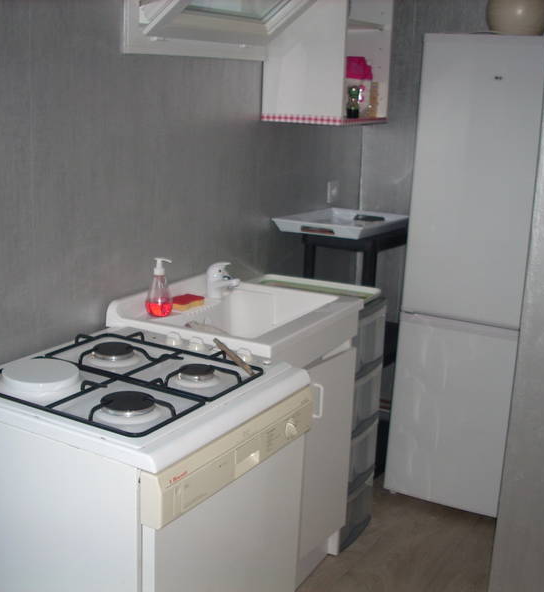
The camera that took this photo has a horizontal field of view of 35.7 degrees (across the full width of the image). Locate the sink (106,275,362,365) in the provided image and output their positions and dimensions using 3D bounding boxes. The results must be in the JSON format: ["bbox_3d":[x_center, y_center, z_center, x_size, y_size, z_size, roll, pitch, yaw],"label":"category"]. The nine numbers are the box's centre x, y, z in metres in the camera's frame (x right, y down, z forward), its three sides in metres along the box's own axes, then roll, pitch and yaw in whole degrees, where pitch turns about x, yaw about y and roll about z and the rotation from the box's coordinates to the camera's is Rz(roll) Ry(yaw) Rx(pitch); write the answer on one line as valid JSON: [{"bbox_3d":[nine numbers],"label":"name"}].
[{"bbox_3d":[-0.080,0.085,2.526,0.510,0.185,0.620,10,16,30],"label":"sink"}]

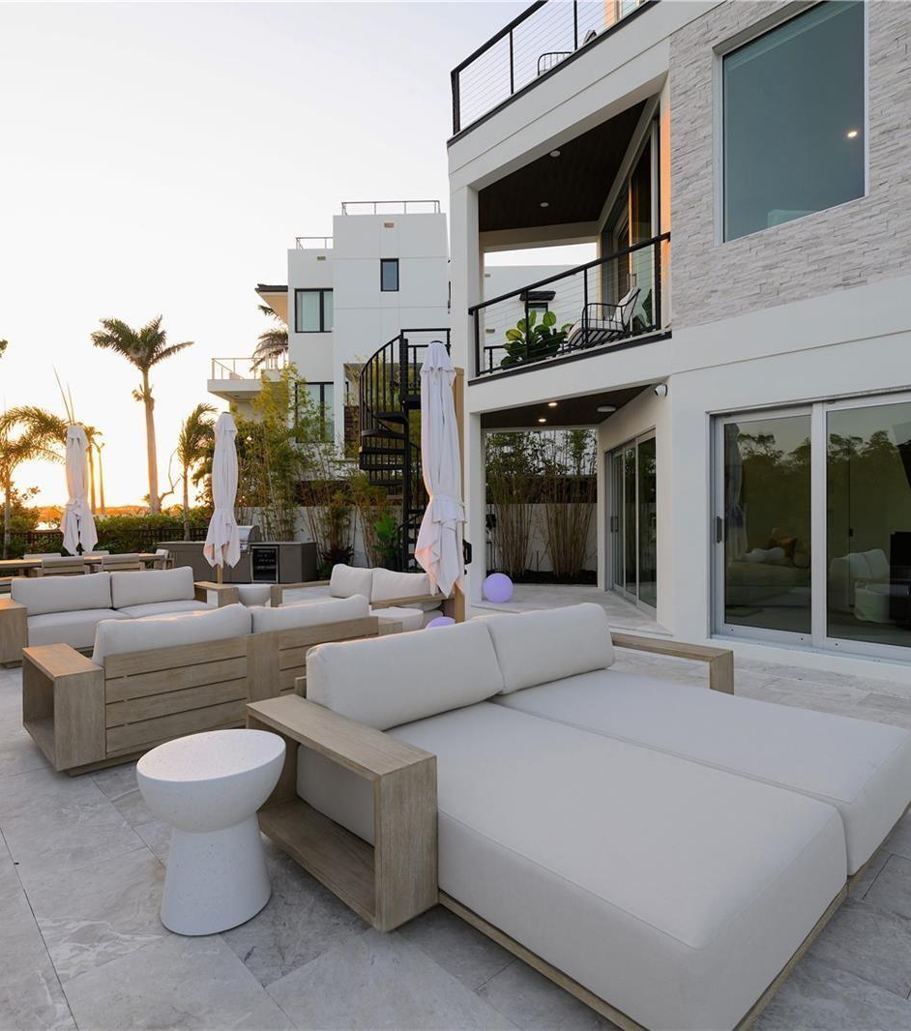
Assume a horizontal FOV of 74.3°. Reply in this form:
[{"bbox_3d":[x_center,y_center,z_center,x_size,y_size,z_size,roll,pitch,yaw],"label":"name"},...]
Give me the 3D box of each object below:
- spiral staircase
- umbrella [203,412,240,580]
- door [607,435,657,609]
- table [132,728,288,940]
[{"bbox_3d":[-0.830,-0.740,9.700,1.520,4.200,1.520,0,0,0],"label":"spiral staircase"},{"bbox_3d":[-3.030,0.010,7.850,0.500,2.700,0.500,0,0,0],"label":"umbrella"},{"bbox_3d":[2.410,0.100,8.260,0.130,2.220,2.740,0,0,3],"label":"door"},{"bbox_3d":[-0.840,1.085,2.105,0.480,0.515,0.480,0,0,0],"label":"table"}]

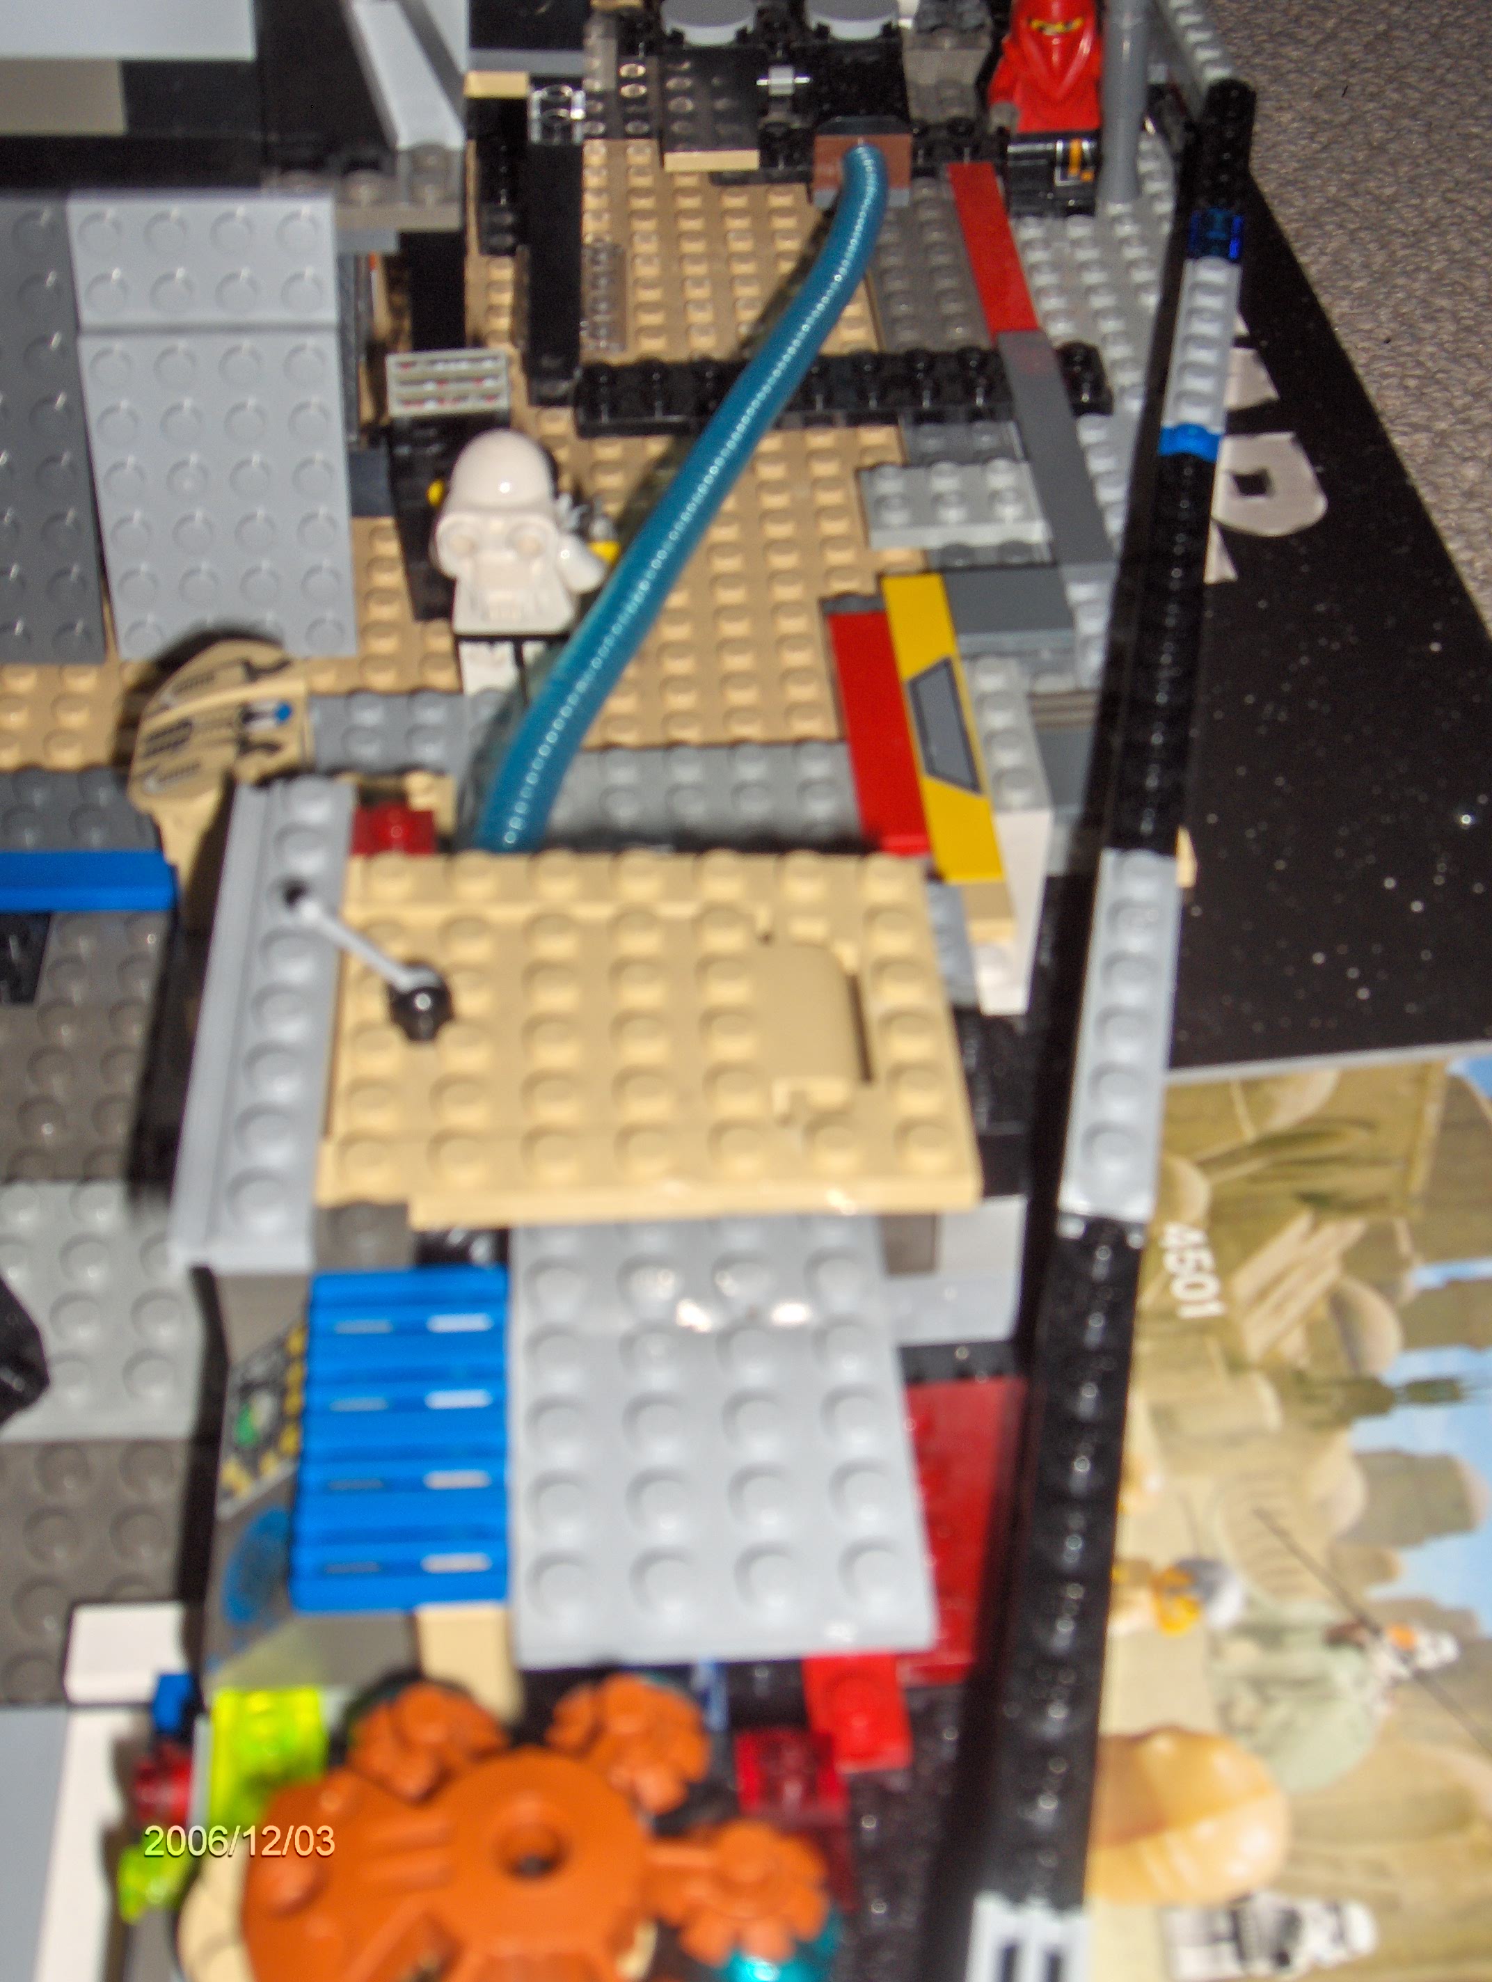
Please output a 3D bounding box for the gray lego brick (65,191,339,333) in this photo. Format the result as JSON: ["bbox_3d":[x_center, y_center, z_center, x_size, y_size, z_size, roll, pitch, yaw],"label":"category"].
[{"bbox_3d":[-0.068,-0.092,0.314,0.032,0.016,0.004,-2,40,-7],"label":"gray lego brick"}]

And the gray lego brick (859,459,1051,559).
[{"bbox_3d":[0.029,-0.071,0.365,0.024,0.005,0.016,-3,43,-3],"label":"gray lego brick"}]

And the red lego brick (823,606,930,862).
[{"bbox_3d":[0.017,-0.033,0.322,0.008,0.003,0.048,-2,42,-3],"label":"red lego brick"}]

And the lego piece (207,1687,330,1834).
[{"bbox_3d":[-0.035,0.057,0.185,0.008,0.011,0.009,-3,43,-3],"label":"lego piece"}]

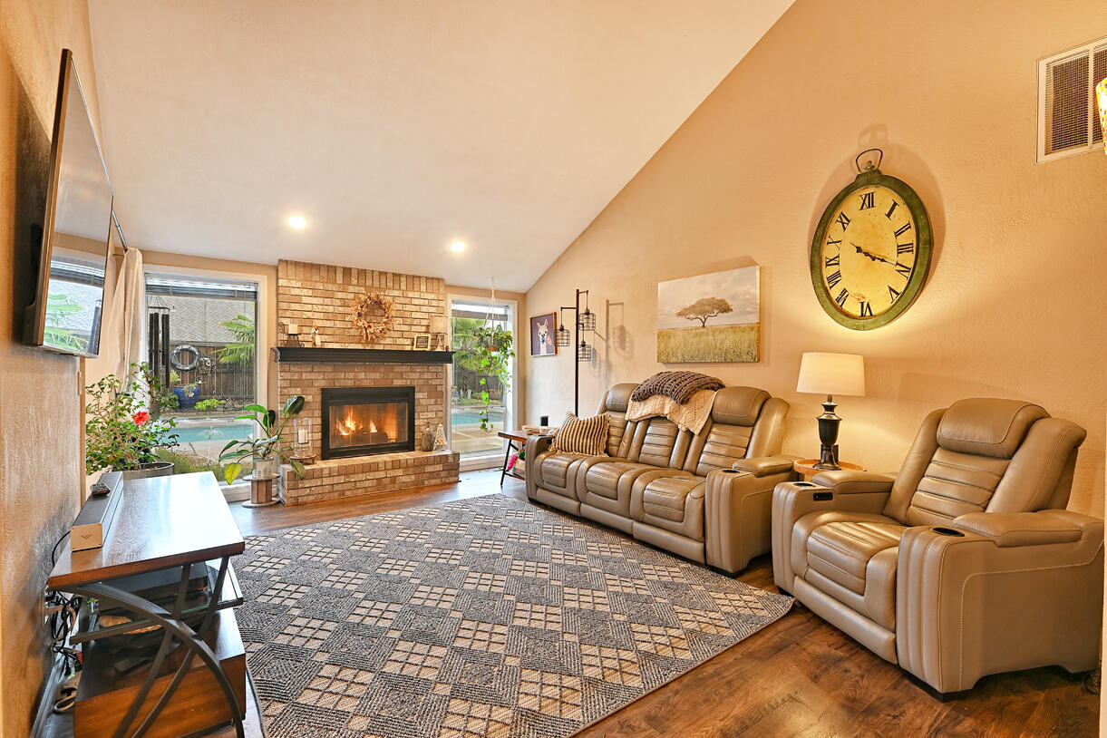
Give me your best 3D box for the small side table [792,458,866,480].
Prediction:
[{"bbox_3d":[1.779,0.948,3.381,0.427,0.644,0.427,0,0,-37],"label":"small side table"}]

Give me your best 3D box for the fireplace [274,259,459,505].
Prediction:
[{"bbox_3d":[-1.859,0.098,5.404,1.756,2.270,0.502,0,1,-37],"label":"fireplace"}]

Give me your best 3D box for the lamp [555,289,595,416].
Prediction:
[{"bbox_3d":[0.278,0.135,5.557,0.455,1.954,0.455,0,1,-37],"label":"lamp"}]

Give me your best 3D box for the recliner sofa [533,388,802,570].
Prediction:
[{"bbox_3d":[0.805,0.699,4.354,1.001,1.135,2.257,0,0,-37],"label":"recliner sofa"}]

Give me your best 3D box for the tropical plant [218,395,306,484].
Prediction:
[{"bbox_3d":[-2.678,0.655,4.810,0.634,0.792,0.581,0,1,-37],"label":"tropical plant"}]

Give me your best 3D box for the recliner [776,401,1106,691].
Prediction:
[{"bbox_3d":[1.910,0.728,2.677,0.990,1.162,1.010,0,1,-14],"label":"recliner"}]

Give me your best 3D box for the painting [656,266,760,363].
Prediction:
[{"bbox_3d":[1.318,-0.441,4.593,0.038,0.765,1.052,0,0,-37],"label":"painting"}]

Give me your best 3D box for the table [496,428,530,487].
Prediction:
[{"bbox_3d":[-0.167,0.974,5.537,0.625,0.574,0.625,0,0,-37],"label":"table"}]

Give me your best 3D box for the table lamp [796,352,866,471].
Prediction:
[{"bbox_3d":[1.793,0.274,3.397,0.403,0.755,0.403,0,1,-37],"label":"table lamp"}]

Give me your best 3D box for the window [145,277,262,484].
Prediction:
[{"bbox_3d":[-3.186,0.131,4.775,0.871,1.927,0.119,0,1,-37],"label":"window"}]

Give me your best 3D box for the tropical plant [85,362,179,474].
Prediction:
[{"bbox_3d":[-3.254,0.607,4.018,0.650,1.306,0.650,0,0,-37],"label":"tropical plant"}]

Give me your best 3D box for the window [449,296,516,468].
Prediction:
[{"bbox_3d":[-0.909,0.162,6.479,0.924,2.020,0.119,0,1,-37],"label":"window"}]

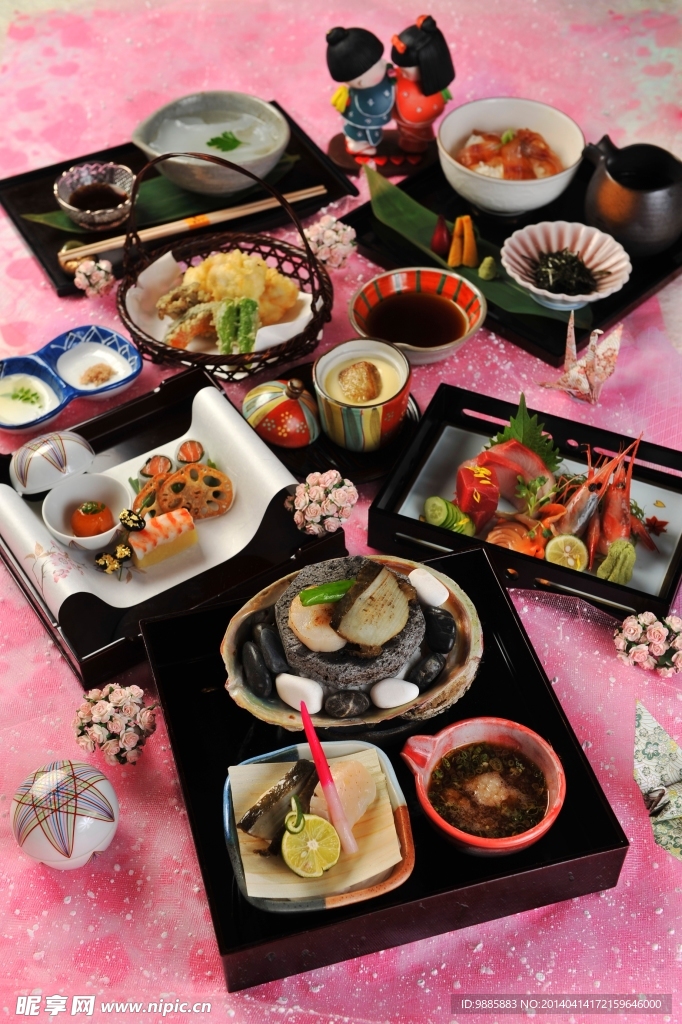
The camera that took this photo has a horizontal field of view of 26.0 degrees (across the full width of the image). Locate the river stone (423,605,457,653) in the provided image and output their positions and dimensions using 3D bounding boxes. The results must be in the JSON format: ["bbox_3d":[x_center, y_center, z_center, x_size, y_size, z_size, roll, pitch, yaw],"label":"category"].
[{"bbox_3d":[0.062,0.074,0.931,0.021,0.018,0.031,-1,47,0],"label":"river stone"}]

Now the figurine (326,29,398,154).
[{"bbox_3d":[0.019,-0.374,1.309,0.058,0.122,0.056,33,55,27],"label":"figurine"}]

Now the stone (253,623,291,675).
[{"bbox_3d":[-0.043,0.085,0.925,0.016,0.019,0.035,-20,50,-17],"label":"stone"}]

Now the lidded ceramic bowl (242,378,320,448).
[{"bbox_3d":[-0.040,-0.083,1.120,0.061,0.039,0.061,12,42,-14],"label":"lidded ceramic bowl"}]

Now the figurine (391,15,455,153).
[{"bbox_3d":[0.075,-0.397,1.367,0.054,0.122,0.050,-24,51,-20],"label":"figurine"}]

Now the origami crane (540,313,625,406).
[{"bbox_3d":[0.193,-0.122,1.174,0.066,0.058,0.047,-28,53,-23],"label":"origami crane"}]

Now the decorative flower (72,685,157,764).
[{"bbox_3d":[-0.139,0.132,0.910,0.051,0.042,0.051,-1,47,0],"label":"decorative flower"}]

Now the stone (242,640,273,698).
[{"bbox_3d":[-0.054,0.101,0.948,0.018,0.015,0.041,-14,49,-12],"label":"stone"}]

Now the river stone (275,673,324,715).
[{"bbox_3d":[-0.026,0.115,0.938,0.034,0.017,0.025,34,56,28],"label":"river stone"}]

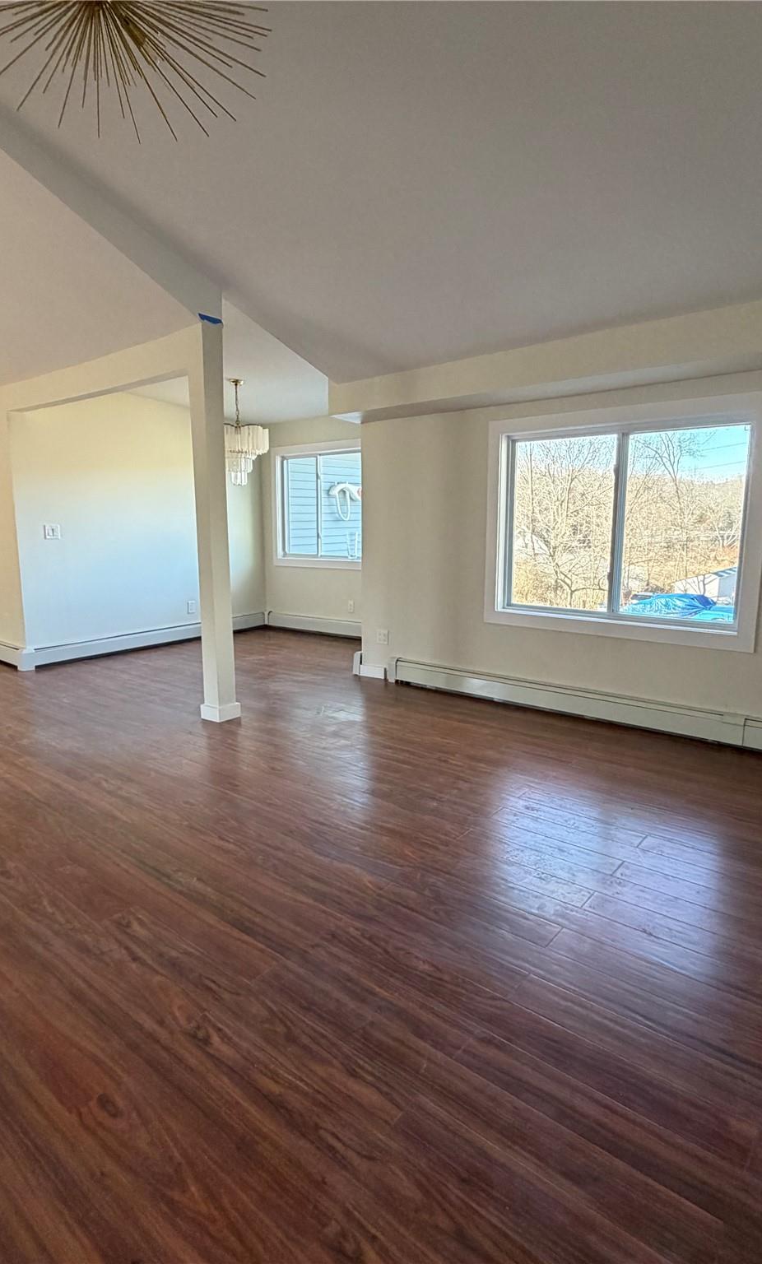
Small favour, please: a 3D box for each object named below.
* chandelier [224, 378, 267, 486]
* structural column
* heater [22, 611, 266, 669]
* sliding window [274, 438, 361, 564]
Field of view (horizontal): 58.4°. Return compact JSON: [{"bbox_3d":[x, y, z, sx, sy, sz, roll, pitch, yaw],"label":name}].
[{"bbox_3d":[-1.215,-1.696,5.817,0.510,0.880,0.510,8,12,39],"label":"chandelier"},{"bbox_3d":[-1.063,-0.648,4.338,0.172,2.464,0.172,8,12,39],"label":"structural column"},{"bbox_3d":[-2.240,0.052,7.078,0.075,0.190,2.890,7,12,37],"label":"heater"},{"bbox_3d":[-0.635,-1.373,7.503,1.480,1.340,0.110,8,12,39],"label":"sliding window"}]

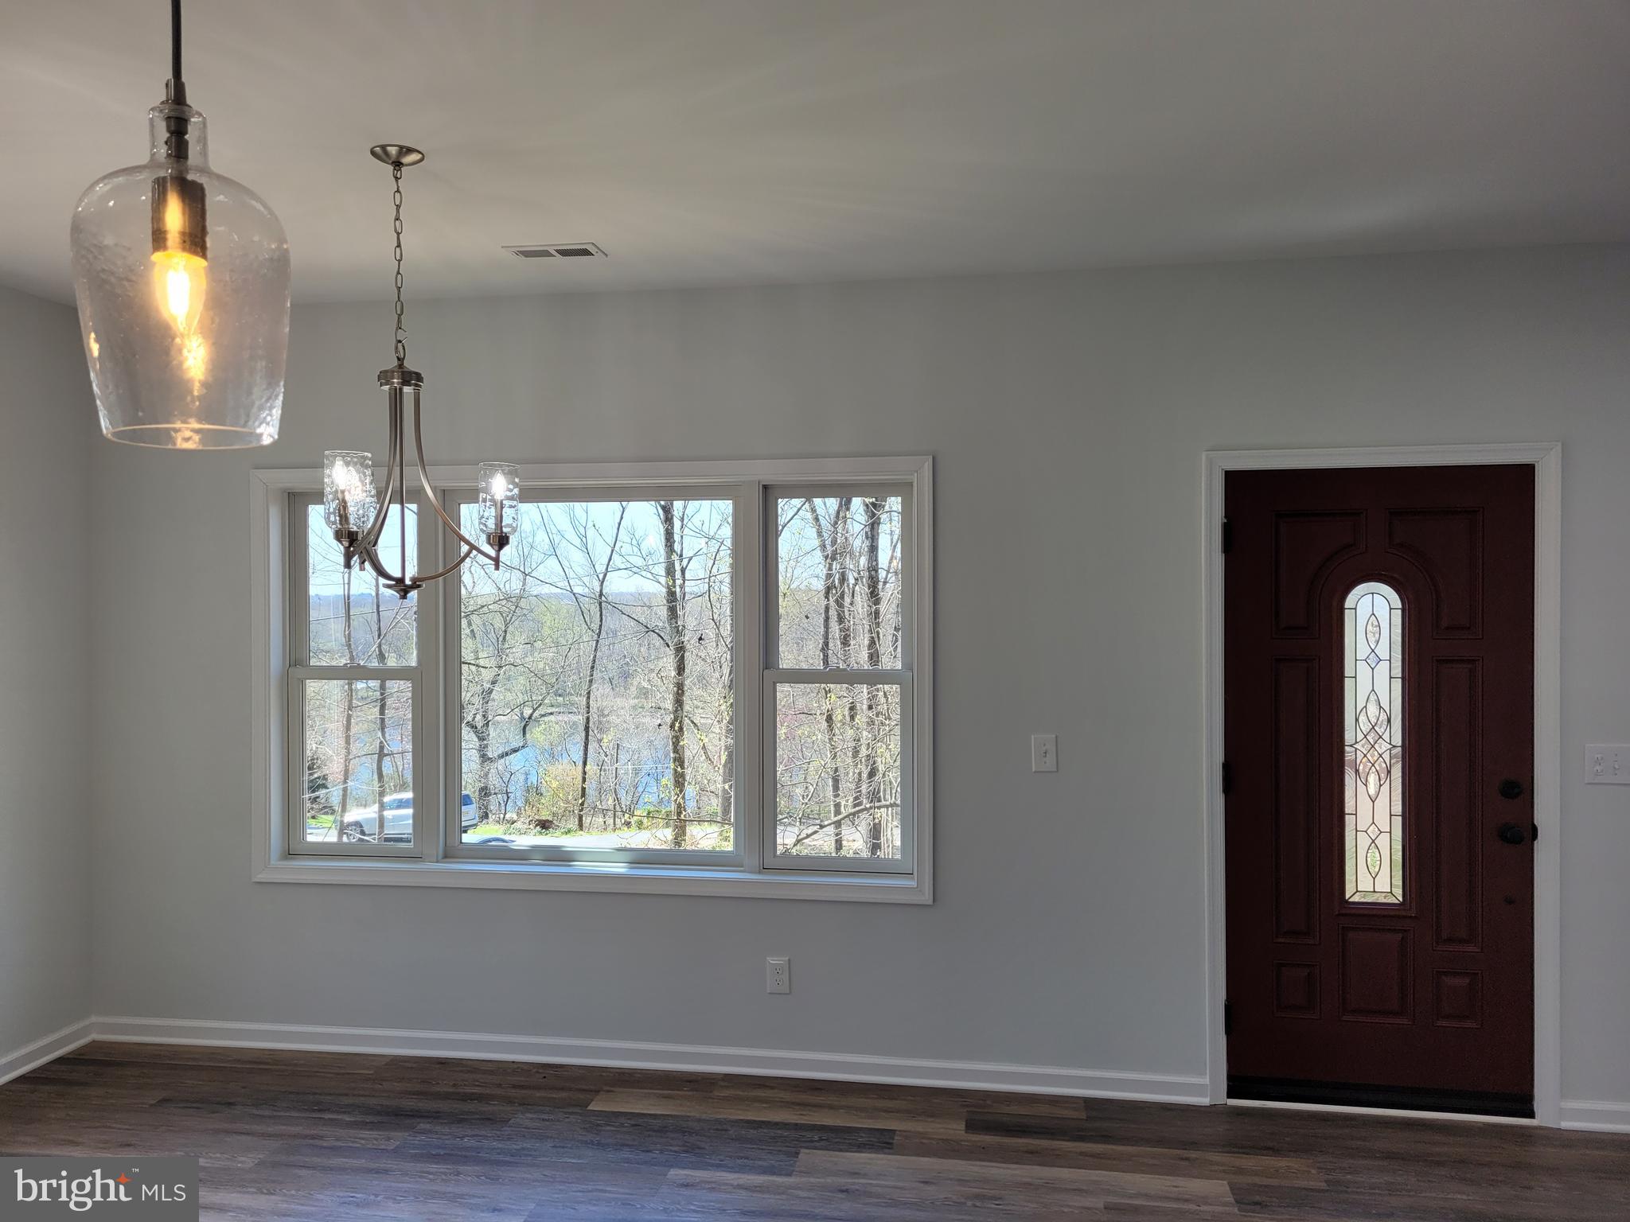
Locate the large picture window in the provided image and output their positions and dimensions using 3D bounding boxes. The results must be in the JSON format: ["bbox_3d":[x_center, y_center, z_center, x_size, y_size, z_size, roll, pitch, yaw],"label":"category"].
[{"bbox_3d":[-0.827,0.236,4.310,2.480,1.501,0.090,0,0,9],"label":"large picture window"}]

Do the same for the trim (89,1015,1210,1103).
[{"bbox_3d":[-0.721,1.560,4.265,4.023,0.092,0.020,0,0,9],"label":"trim"}]

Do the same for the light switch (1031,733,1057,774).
[{"bbox_3d":[0.758,0.471,4.027,0.081,0.123,0.015,0,0,9],"label":"light switch"}]

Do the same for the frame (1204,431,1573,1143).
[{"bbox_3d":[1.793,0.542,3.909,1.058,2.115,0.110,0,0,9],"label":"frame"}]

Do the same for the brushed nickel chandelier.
[{"bbox_3d":[-0.997,-0.567,2.934,0.490,1.078,0.480,0,0,9],"label":"brushed nickel chandelier"}]

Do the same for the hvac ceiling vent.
[{"bbox_3d":[-0.803,-1.105,3.793,0.289,0.018,0.151,0,0,9],"label":"hvac ceiling vent"}]

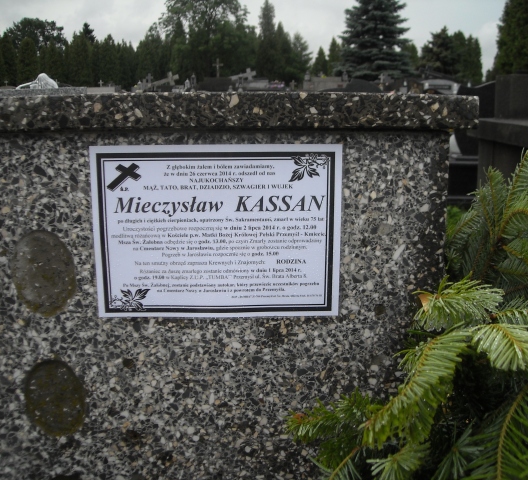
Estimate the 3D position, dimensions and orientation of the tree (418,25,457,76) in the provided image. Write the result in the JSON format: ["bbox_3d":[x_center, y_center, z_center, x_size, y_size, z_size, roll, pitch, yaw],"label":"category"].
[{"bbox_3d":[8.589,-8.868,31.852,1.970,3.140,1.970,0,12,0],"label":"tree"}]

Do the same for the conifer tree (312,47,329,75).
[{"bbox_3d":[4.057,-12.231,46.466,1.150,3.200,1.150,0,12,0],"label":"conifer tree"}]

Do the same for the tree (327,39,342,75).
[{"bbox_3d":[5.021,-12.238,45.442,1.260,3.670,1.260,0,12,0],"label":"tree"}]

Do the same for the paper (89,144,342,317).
[{"bbox_3d":[-0.056,-0.008,0.780,0.297,0.210,0.005,0,12,-1],"label":"paper"}]

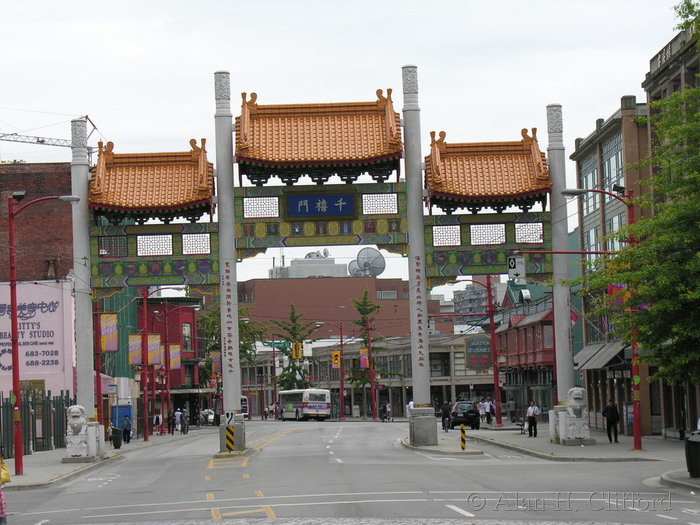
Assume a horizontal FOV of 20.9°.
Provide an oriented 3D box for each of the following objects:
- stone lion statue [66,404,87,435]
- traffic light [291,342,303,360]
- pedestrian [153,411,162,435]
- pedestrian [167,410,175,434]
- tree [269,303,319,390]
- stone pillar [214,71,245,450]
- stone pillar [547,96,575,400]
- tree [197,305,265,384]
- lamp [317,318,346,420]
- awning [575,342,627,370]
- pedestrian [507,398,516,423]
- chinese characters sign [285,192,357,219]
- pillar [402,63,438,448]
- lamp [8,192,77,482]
[{"bbox_3d":[-10.690,6.176,74.300,0.820,1.170,1.050,-2,-4,0],"label":"stone lion statue"},{"bbox_3d":[-4.391,7.304,156.000,0.780,1.330,0.350,-2,-4,0],"label":"traffic light"},{"bbox_3d":[-12.906,10.734,127.355,0.550,1.680,0.380,-2,-4,0],"label":"pedestrian"},{"bbox_3d":[-11.781,10.549,125.356,0.530,1.700,0.400,-1,-4,-7],"label":"pedestrian"},{"bbox_3d":[-5.555,10.126,192.000,5.300,11.770,5.000,-2,-4,0],"label":"tree"},{"bbox_3d":[-4.994,-0.051,78.000,1.050,15.570,1.250,-2,-4,0],"label":"stone pillar"},{"bbox_3d":[8.848,-0.390,79.911,0.750,12.565,0.750,-2,-4,0],"label":"stone pillar"},{"bbox_3d":[-10.174,8.951,166.000,6.600,10.570,6.400,-2,-4,0],"label":"tree"},{"bbox_3d":[-1.818,10.135,177.299,2.550,9.150,0.500,-2,-4,0],"label":"lamp"},{"bbox_3d":[12.233,4.755,95.868,1.460,1.400,16.800,-2,-4,0],"label":"awning"},{"bbox_3d":[10.994,10.067,129.000,0.520,1.680,0.420,-2,-4,0],"label":"pedestrian"},{"bbox_3d":[-1.195,-2.312,77.800,2.980,1.170,0.250,-2,-4,0],"label":"chinese characters sign"},{"bbox_3d":[2.729,-0.287,78.000,1.050,15.550,1.250,-2,-4,0],"label":"pillar"},{"bbox_3d":[-9.469,2.230,59.500,2.250,8.810,0.400,-2,-4,-1],"label":"lamp"}]

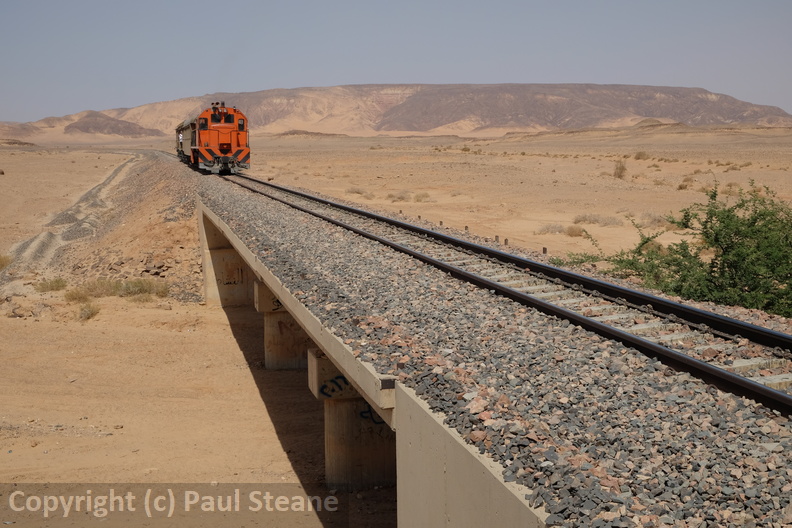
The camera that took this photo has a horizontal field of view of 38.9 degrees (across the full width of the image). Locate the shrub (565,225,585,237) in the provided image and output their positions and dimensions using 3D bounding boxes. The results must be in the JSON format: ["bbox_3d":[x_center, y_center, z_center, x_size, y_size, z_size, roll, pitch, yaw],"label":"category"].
[{"bbox_3d":[8.989,-1.687,56.500,1.020,0.550,0.950,1,6,9],"label":"shrub"}]

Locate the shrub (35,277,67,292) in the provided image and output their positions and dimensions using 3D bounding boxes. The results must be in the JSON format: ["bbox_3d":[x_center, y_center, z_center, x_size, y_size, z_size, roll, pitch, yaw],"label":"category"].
[{"bbox_3d":[-10.717,0.636,34.800,0.980,0.420,0.750,-2,6,-17],"label":"shrub"}]

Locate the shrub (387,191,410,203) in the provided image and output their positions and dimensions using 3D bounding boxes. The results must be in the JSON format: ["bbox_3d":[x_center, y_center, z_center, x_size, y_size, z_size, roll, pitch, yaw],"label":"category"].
[{"bbox_3d":[0.196,-5.295,88.000,1.850,0.820,1.500,0,6,0],"label":"shrub"}]

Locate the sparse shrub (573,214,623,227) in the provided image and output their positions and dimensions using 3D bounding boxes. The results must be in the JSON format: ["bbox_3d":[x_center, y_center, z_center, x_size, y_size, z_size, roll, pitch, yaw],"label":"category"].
[{"bbox_3d":[11.315,-2.443,63.000,2.750,0.600,1.500,1,6,10],"label":"sparse shrub"}]

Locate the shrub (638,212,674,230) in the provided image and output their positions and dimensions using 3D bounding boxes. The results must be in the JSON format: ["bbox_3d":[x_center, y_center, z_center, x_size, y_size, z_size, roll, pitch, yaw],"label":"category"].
[{"bbox_3d":[14.164,-2.311,61.000,1.950,0.870,1.500,1,6,13],"label":"shrub"}]

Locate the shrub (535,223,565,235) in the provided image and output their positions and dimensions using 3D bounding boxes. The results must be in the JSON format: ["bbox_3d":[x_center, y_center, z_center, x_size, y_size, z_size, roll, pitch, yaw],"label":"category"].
[{"bbox_3d":[8.029,-1.845,58.300,1.450,0.560,1.100,1,6,8],"label":"shrub"}]

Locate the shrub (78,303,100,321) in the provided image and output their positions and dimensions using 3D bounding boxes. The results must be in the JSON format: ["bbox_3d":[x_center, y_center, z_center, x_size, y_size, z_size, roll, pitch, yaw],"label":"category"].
[{"bbox_3d":[-8.469,1.313,31.000,0.610,0.460,0.540,-2,6,-15],"label":"shrub"}]

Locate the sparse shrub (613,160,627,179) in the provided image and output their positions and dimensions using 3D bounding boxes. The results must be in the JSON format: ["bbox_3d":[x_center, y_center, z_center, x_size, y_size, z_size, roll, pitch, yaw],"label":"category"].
[{"bbox_3d":[27.492,-11.624,138.000,1.650,2.150,1.500,1,6,11],"label":"sparse shrub"}]

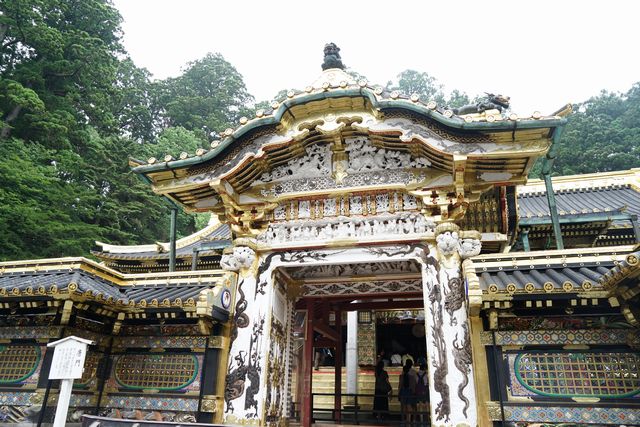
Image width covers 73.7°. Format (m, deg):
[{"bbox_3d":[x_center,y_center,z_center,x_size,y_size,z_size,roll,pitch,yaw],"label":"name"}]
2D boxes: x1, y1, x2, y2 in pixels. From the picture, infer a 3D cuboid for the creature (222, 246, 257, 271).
[{"bbox_3d":[-1.249,0.714,6.661,0.570,0.370,0.380,-5,-22,16],"label":"creature"}]

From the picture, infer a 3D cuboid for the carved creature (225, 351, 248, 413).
[{"bbox_3d":[-1.172,2.353,5.977,0.330,0.820,0.100,-5,-22,16],"label":"carved creature"}]

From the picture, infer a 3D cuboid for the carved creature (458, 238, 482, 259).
[{"bbox_3d":[2.093,0.480,5.870,0.320,0.310,0.280,-5,-22,16],"label":"carved creature"}]

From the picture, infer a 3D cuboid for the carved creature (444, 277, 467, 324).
[{"bbox_3d":[1.829,1.188,5.771,0.250,0.650,0.110,-5,-22,16],"label":"carved creature"}]

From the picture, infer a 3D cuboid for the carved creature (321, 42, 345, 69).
[{"bbox_3d":[0.221,-2.557,6.973,0.320,0.470,0.330,-5,-22,16],"label":"carved creature"}]

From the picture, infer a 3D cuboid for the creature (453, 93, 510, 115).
[{"bbox_3d":[2.968,-2.017,7.888,1.000,0.400,0.320,-5,-22,16],"label":"creature"}]

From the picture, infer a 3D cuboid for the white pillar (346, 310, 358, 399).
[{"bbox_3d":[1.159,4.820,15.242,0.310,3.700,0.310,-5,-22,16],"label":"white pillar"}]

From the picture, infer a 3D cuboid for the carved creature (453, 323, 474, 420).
[{"bbox_3d":[1.820,1.977,5.467,0.230,1.150,0.110,-5,-22,16],"label":"carved creature"}]

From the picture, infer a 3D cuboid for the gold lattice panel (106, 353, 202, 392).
[{"bbox_3d":[-2.610,2.484,6.706,1.650,0.560,0.100,-5,-22,16],"label":"gold lattice panel"}]

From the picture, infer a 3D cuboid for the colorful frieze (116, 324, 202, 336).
[{"bbox_3d":[-2.628,1.911,6.957,1.480,0.170,0.120,-5,-22,16],"label":"colorful frieze"}]

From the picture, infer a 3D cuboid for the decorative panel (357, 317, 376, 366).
[{"bbox_3d":[1.805,4.878,16.316,0.734,1.776,0.080,-6,-24,18],"label":"decorative panel"}]

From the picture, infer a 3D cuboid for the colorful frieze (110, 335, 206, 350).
[{"bbox_3d":[-2.596,2.076,6.860,1.680,0.210,0.100,-5,-22,16],"label":"colorful frieze"}]

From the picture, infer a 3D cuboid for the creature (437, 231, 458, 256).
[{"bbox_3d":[1.758,0.417,5.880,0.280,0.310,0.320,-5,-22,16],"label":"creature"}]

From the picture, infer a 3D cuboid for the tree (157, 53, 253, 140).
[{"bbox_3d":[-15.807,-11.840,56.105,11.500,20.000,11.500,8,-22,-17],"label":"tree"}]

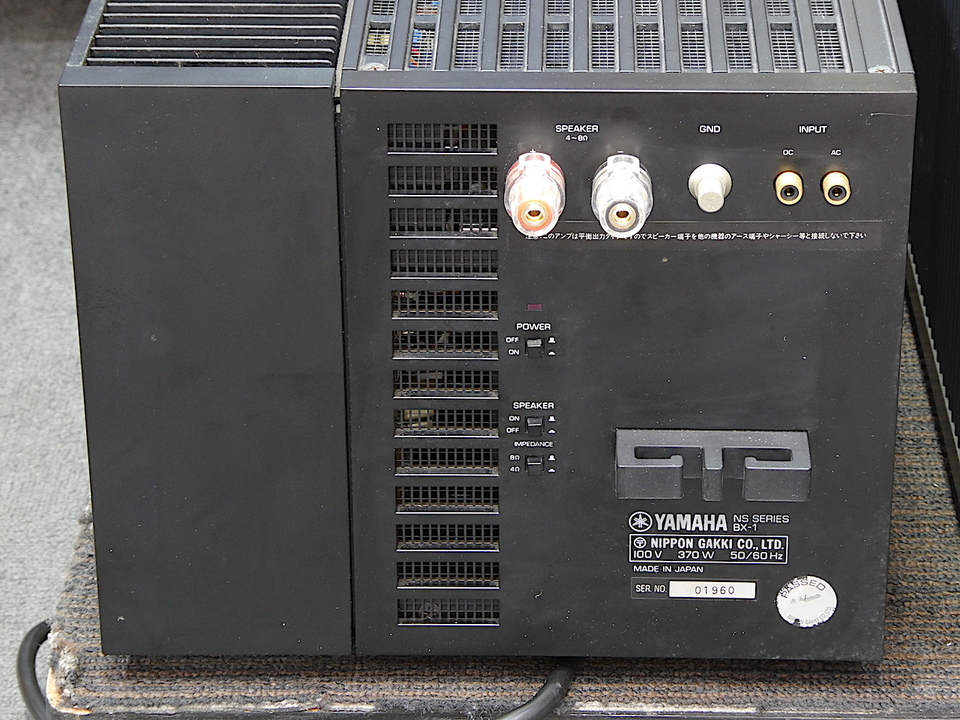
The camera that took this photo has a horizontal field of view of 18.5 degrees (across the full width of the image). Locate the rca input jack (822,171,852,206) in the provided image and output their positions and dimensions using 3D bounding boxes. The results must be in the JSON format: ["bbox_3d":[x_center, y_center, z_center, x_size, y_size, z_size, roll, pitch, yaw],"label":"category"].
[{"bbox_3d":[0.112,-0.054,0.921,0.008,0.008,0.008,0,26,2],"label":"rca input jack"}]

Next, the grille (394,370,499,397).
[{"bbox_3d":[-0.011,0.007,0.966,0.035,0.010,0.004,0,26,2],"label":"grille"}]

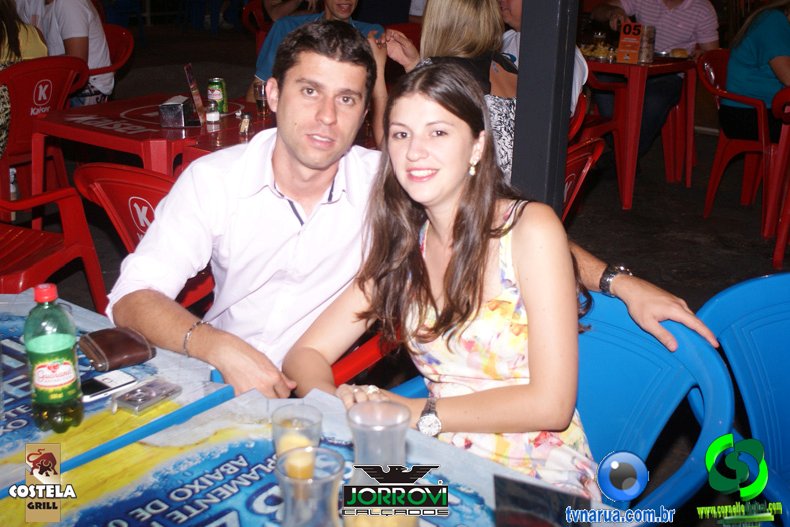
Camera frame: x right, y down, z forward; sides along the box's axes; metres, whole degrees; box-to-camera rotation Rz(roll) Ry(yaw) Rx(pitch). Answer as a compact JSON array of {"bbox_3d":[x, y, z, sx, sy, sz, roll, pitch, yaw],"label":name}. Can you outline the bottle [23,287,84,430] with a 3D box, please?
[{"bbox_3d":[-0.462,0.125,1.328,0.068,0.203,0.068,-2,20,-8],"label":"bottle"}]

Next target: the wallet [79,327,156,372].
[{"bbox_3d":[-0.447,0.131,1.579,0.098,0.027,0.102,-15,25,-38],"label":"wallet"}]

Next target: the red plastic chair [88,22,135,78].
[{"bbox_3d":[-1.744,-0.859,5.328,0.560,0.800,0.550,18,26,40],"label":"red plastic chair"}]

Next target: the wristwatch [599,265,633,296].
[{"bbox_3d":[0.350,0.028,1.560,0.036,0.052,0.060,36,2,31],"label":"wristwatch"}]

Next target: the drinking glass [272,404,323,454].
[{"bbox_3d":[-0.118,0.229,1.216,0.062,0.095,0.062,1,19,0],"label":"drinking glass"}]

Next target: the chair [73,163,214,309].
[{"bbox_3d":[-0.514,0.067,2.761,0.560,0.800,0.550,13,22,29],"label":"chair"}]

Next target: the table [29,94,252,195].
[{"bbox_3d":[-0.811,-0.193,3.605,0.700,0.720,0.700,14,23,32],"label":"table"}]

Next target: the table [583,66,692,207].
[{"bbox_3d":[1.213,-0.770,5.357,0.700,0.720,0.700,-17,26,-41],"label":"table"}]

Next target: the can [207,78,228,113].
[{"bbox_3d":[-0.621,-0.588,3.450,0.066,0.122,0.066,-1,19,-5],"label":"can"}]

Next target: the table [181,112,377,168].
[{"bbox_3d":[-0.220,-0.046,3.242,0.700,0.720,0.700,14,23,31],"label":"table"}]

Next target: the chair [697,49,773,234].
[{"bbox_3d":[1.762,-0.606,4.799,0.560,0.800,0.550,-14,24,-36],"label":"chair"}]

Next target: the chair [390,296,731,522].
[{"bbox_3d":[0.234,0.489,1.647,0.550,0.800,0.560,17,25,37],"label":"chair"}]

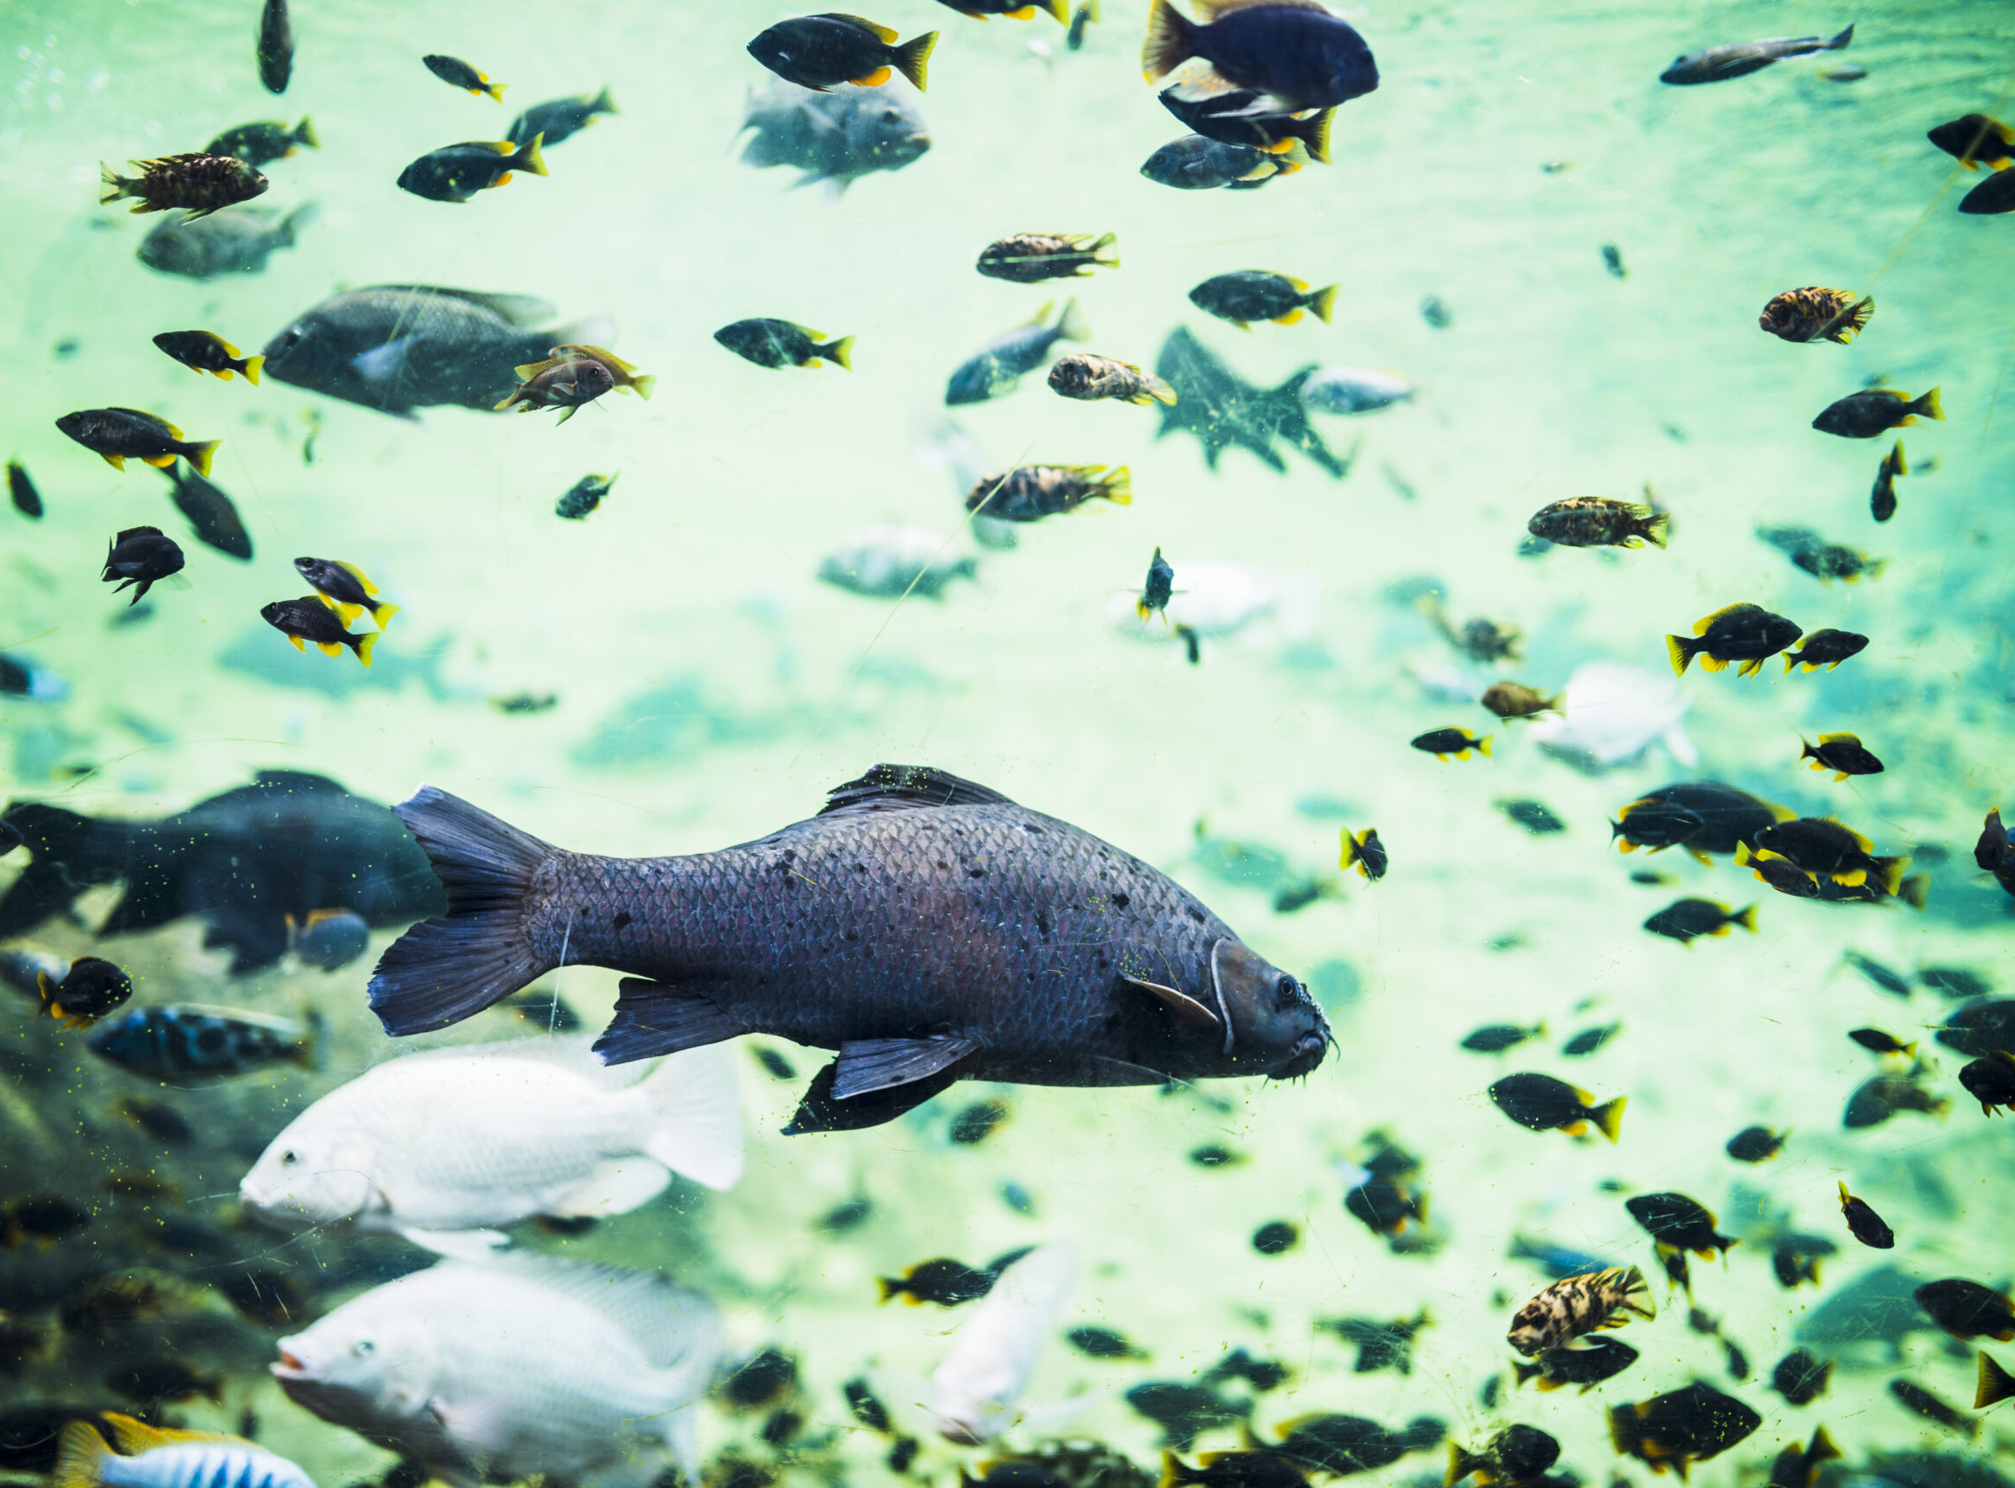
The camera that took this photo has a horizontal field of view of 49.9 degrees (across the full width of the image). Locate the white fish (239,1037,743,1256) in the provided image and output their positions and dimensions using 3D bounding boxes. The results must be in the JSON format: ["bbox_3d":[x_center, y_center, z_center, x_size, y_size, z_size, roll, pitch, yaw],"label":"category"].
[{"bbox_3d":[-0.334,0.260,1.400,0.318,0.125,0.055,-4,0,-5],"label":"white fish"}]

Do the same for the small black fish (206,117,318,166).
[{"bbox_3d":[-0.723,-0.581,2.100,0.110,0.040,0.020,-13,2,-10],"label":"small black fish"}]

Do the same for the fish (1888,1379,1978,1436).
[{"bbox_3d":[0.809,0.581,1.900,0.085,0.032,0.018,29,10,12],"label":"fish"}]

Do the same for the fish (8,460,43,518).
[{"bbox_3d":[-0.951,-0.247,2.100,0.030,0.066,0.016,-35,-18,33],"label":"fish"}]

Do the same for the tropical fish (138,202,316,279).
[{"bbox_3d":[-0.917,-0.601,2.550,0.215,0.092,0.040,-12,7,-18],"label":"tropical fish"}]

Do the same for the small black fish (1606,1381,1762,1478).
[{"bbox_3d":[0.468,0.473,1.500,0.112,0.060,0.026,-3,5,-26],"label":"small black fish"}]

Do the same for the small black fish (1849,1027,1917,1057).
[{"bbox_3d":[0.848,0.288,2.100,0.069,0.026,0.014,13,5,6],"label":"small black fish"}]

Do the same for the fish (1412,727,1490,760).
[{"bbox_3d":[0.491,0.001,2.400,0.085,0.035,0.017,0,0,-5],"label":"fish"}]

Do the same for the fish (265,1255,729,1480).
[{"bbox_3d":[-0.329,0.408,1.400,0.285,0.145,0.060,4,-1,-12],"label":"fish"}]

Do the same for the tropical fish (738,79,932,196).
[{"bbox_3d":[-0.190,-0.674,2.400,0.250,0.115,0.055,10,6,38],"label":"tropical fish"}]

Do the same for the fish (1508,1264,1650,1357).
[{"bbox_3d":[0.383,0.378,1.450,0.112,0.045,0.024,-21,12,-24],"label":"fish"}]

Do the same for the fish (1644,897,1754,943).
[{"bbox_3d":[0.574,0.146,1.800,0.092,0.038,0.019,-3,4,-6],"label":"fish"}]

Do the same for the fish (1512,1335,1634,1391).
[{"bbox_3d":[0.414,0.449,1.580,0.092,0.038,0.018,-10,5,-6],"label":"fish"}]

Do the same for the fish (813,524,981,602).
[{"bbox_3d":[-0.148,-0.243,2.900,0.220,0.098,0.045,-1,4,-6],"label":"fish"}]

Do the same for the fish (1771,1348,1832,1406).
[{"bbox_3d":[0.678,0.539,1.850,0.022,0.046,0.095,3,6,37],"label":"fish"}]

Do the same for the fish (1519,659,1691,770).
[{"bbox_3d":[0.847,-0.038,3.050,0.270,0.135,0.055,-11,4,-20],"label":"fish"}]

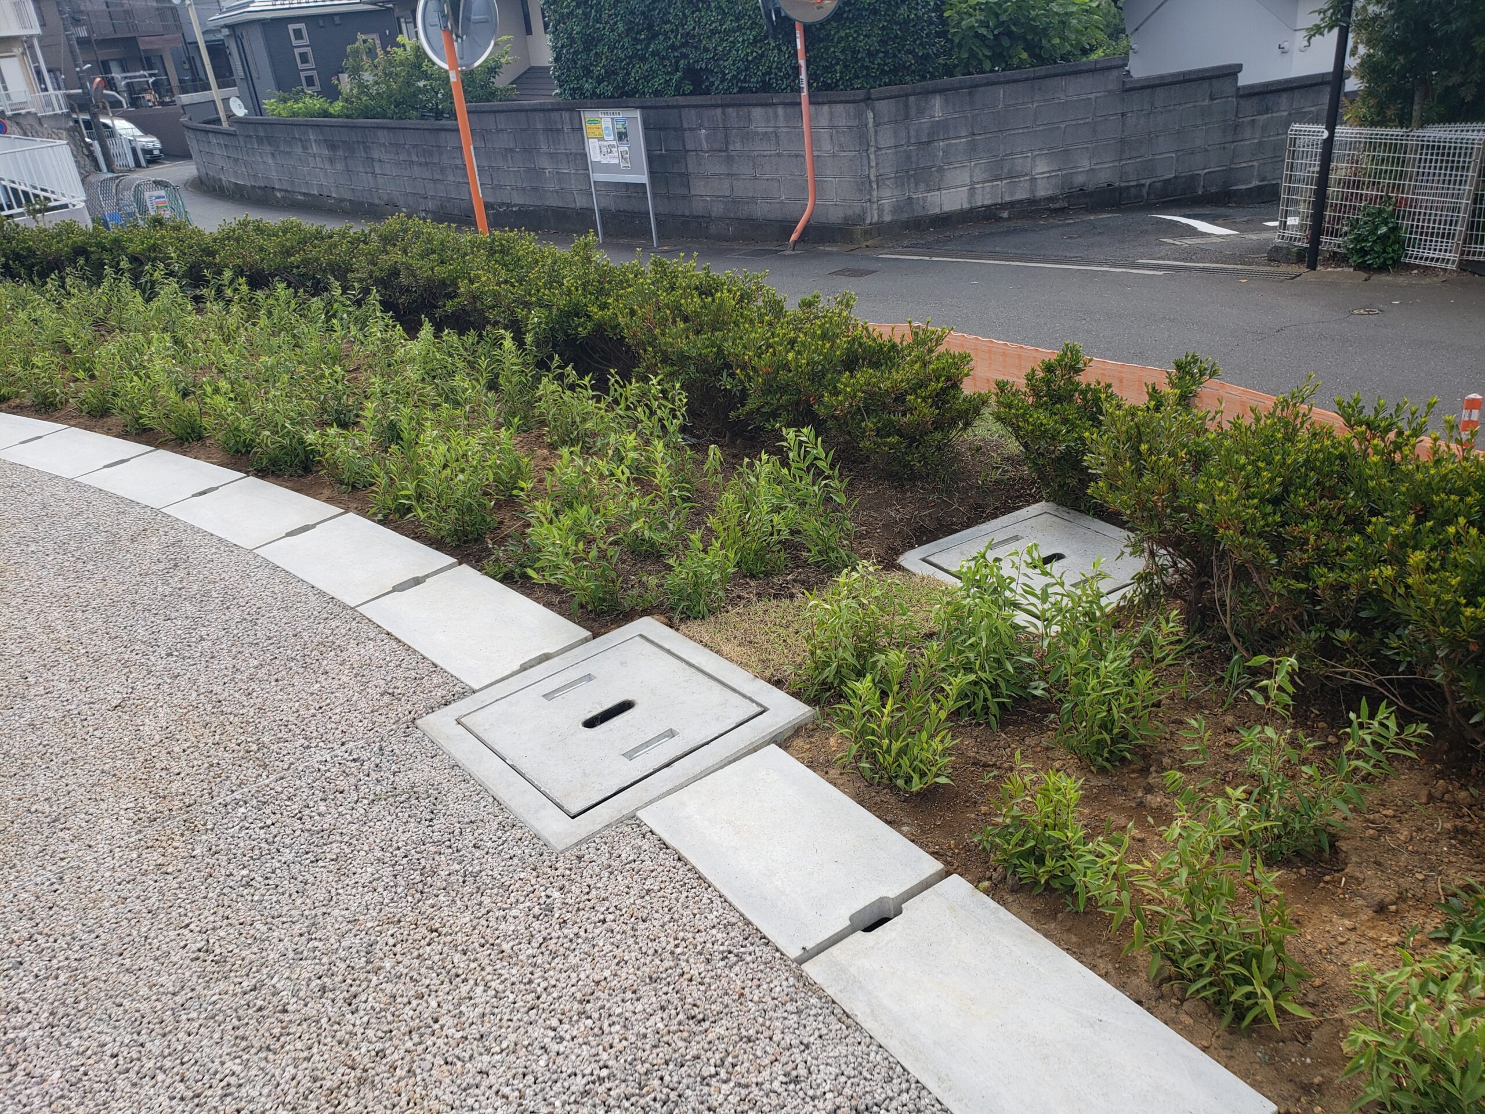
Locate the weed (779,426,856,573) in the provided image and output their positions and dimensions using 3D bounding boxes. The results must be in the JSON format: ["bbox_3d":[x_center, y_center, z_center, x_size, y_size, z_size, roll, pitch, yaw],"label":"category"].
[{"bbox_3d":[0.206,-0.154,3.069,0.206,0.423,0.186,-4,27,4],"label":"weed"}]

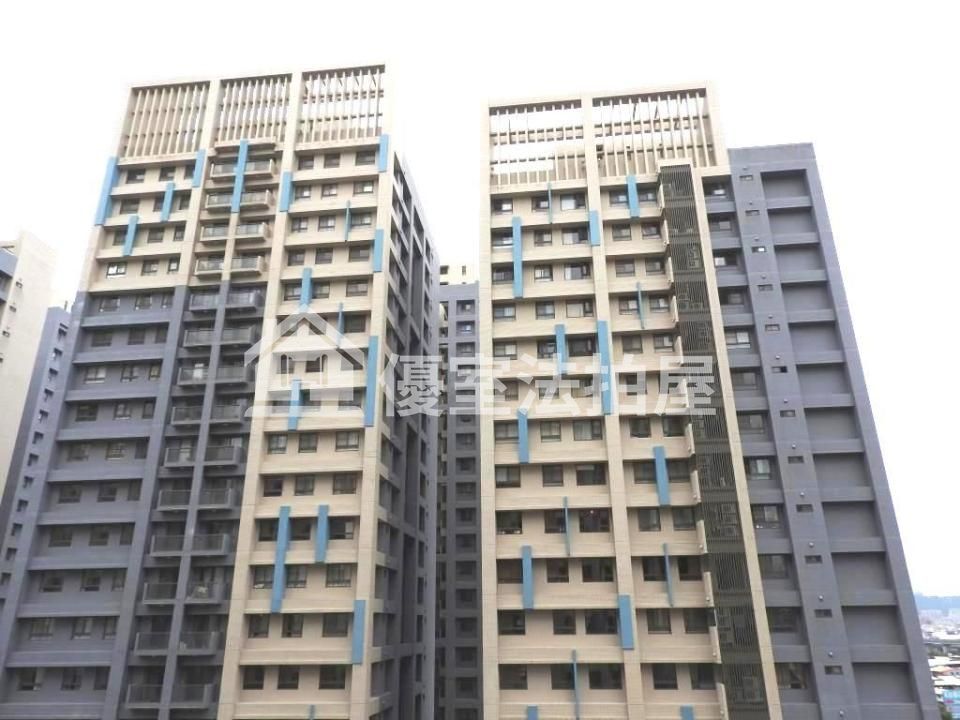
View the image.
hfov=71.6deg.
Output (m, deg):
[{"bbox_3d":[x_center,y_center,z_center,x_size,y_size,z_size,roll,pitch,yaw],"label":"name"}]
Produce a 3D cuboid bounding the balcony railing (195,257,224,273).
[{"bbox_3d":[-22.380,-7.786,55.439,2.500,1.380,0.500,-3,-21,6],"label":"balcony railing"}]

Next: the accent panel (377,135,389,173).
[{"bbox_3d":[-8.346,-17.904,57.909,0.710,3.900,0.220,-3,-21,6],"label":"accent panel"}]

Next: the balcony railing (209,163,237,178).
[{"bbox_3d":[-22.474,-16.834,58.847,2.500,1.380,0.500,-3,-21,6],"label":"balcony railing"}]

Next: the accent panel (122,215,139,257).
[{"bbox_3d":[-30.749,-10.912,58.688,0.690,4.080,0.220,-3,-21,5],"label":"accent panel"}]

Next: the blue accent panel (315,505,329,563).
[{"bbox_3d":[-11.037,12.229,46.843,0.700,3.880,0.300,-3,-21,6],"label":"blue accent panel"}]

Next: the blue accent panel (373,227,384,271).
[{"bbox_3d":[-8.329,-9.010,55.111,0.660,4.000,0.220,-3,-21,5],"label":"blue accent panel"}]

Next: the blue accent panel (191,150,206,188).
[{"bbox_3d":[-25.042,-17.067,59.405,0.740,3.950,0.250,-3,-21,6],"label":"blue accent panel"}]

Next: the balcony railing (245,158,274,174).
[{"bbox_3d":[-19.614,-16.990,58.668,2.550,1.380,0.700,-3,-21,6],"label":"balcony railing"}]

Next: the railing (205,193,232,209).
[{"bbox_3d":[-22.673,-13.881,58.223,2.460,1.290,0.150,-3,-21,6],"label":"railing"}]

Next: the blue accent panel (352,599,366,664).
[{"bbox_3d":[-7.987,18.036,44.223,0.700,3.900,0.220,-3,-21,6],"label":"blue accent panel"}]

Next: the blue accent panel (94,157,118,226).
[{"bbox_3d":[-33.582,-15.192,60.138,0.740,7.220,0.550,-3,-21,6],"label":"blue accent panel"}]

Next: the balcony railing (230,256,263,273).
[{"bbox_3d":[-19.498,-7.977,55.594,2.460,1.320,0.150,-3,-21,6],"label":"balcony railing"}]

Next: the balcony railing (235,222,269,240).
[{"bbox_3d":[-19.821,-10.979,57.667,2.560,1.440,0.600,-3,-21,5],"label":"balcony railing"}]

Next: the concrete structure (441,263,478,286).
[{"bbox_3d":[-3.006,-11.731,97.744,6.200,4.000,4.500,-3,-21,6],"label":"concrete structure"}]

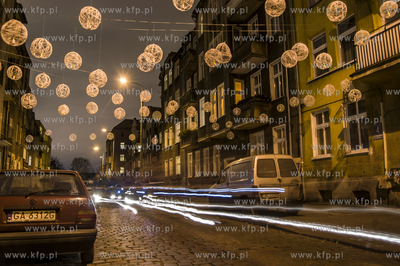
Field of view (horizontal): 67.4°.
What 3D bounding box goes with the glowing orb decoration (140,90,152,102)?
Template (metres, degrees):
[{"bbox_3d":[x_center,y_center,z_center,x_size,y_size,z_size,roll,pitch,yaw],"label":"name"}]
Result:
[{"bbox_3d":[-1.986,-1.345,11.042,0.420,0.420,0.420,5,-12,-23],"label":"glowing orb decoration"}]

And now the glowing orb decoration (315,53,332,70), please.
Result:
[{"bbox_3d":[3.188,-1.834,7.675,0.420,0.420,0.420,5,-12,-23],"label":"glowing orb decoration"}]

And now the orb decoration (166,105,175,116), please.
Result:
[{"bbox_3d":[-1.232,-0.957,12.868,0.395,0.395,0.395,0,-9,0],"label":"orb decoration"}]

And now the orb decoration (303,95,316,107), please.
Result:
[{"bbox_3d":[3.905,-1.135,10.667,0.420,0.420,0.420,5,-12,-23],"label":"orb decoration"}]

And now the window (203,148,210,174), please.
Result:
[{"bbox_3d":[0.572,2.346,24.215,0.200,2.184,1.200,3,-10,-22],"label":"window"}]

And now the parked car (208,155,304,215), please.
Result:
[{"bbox_3d":[1.657,1.827,10.542,1.720,1.800,4.110,2,-10,-19],"label":"parked car"}]

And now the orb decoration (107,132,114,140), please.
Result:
[{"bbox_3d":[-5.745,0.225,19.281,0.460,0.460,0.460,-1,-10,0],"label":"orb decoration"}]

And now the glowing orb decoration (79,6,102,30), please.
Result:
[{"bbox_3d":[-1.973,-2.067,5.400,0.400,0.400,0.400,3,-10,-22],"label":"glowing orb decoration"}]

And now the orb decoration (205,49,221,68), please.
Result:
[{"bbox_3d":[0.276,-1.683,6.735,0.400,0.400,0.400,-1,-10,0],"label":"orb decoration"}]

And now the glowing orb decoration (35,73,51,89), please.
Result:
[{"bbox_3d":[-4.354,-1.440,8.339,0.399,0.411,0.399,-1,-9,0],"label":"glowing orb decoration"}]

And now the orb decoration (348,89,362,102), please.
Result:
[{"bbox_3d":[4.736,-1.139,9.151,0.400,0.400,0.400,3,-10,-20],"label":"orb decoration"}]

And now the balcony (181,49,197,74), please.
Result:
[{"bbox_3d":[-0.789,-6.449,27.282,1.050,1.100,2.800,3,-10,-22],"label":"balcony"}]

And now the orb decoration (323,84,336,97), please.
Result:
[{"bbox_3d":[4.613,-1.502,10.667,0.420,0.420,0.420,5,-12,-23],"label":"orb decoration"}]

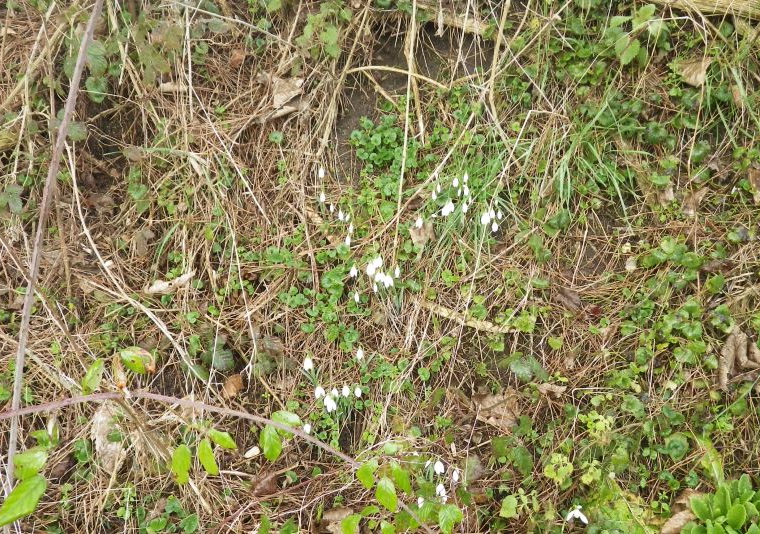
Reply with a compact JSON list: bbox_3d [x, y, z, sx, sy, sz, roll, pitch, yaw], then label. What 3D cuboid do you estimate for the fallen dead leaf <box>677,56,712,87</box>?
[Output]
[{"bbox_3d":[0.689,-0.428,1.544,0.069,0.020,0.066,25,65,13],"label":"fallen dead leaf"}]

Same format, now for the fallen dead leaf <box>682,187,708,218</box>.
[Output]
[{"bbox_3d":[0.643,-0.135,1.435,0.041,0.020,0.073,30,68,14],"label":"fallen dead leaf"}]

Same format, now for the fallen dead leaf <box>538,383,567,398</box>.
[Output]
[{"bbox_3d":[0.294,0.212,1.208,0.048,0.018,0.027,5,62,2],"label":"fallen dead leaf"}]

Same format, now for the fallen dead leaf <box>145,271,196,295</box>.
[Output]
[{"bbox_3d":[-0.387,0.029,1.304,0.095,0.020,0.030,-22,64,-11],"label":"fallen dead leaf"}]

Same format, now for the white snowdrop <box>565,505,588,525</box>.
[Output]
[{"bbox_3d":[0.316,0.397,1.132,0.035,0.030,0.030,0,23,0],"label":"white snowdrop"}]

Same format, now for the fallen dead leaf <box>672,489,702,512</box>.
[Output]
[{"bbox_3d":[0.491,0.371,1.122,0.053,0.022,0.037,-8,63,-4],"label":"fallen dead leaf"}]

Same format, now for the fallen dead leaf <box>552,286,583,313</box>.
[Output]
[{"bbox_3d":[0.343,0.059,1.289,0.059,0.018,0.035,40,69,19],"label":"fallen dead leaf"}]

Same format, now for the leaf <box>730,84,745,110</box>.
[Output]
[{"bbox_3d":[0.789,-0.377,1.551,0.029,0.015,0.064,-11,65,-5],"label":"leaf"}]

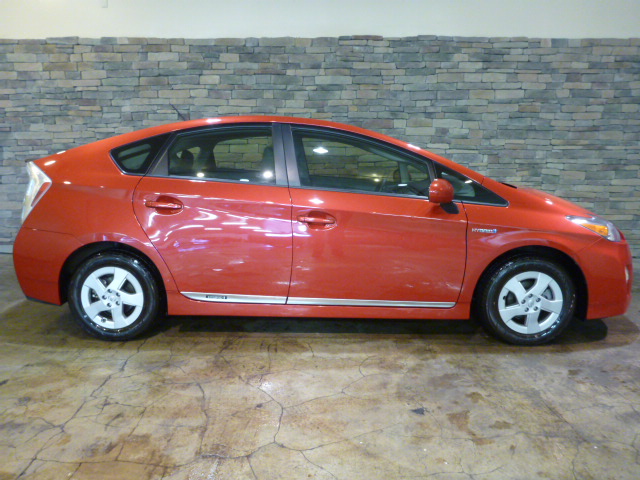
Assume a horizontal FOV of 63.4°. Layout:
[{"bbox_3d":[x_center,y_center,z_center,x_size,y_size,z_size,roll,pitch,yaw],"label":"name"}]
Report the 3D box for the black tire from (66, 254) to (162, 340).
[{"bbox_3d":[-1.347,0.363,3.457,0.625,0.625,0.205,0,9,1],"label":"black tire"}]

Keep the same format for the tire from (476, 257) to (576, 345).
[{"bbox_3d":[1.352,0.389,3.400,0.625,0.625,0.205,0,9,1],"label":"tire"}]

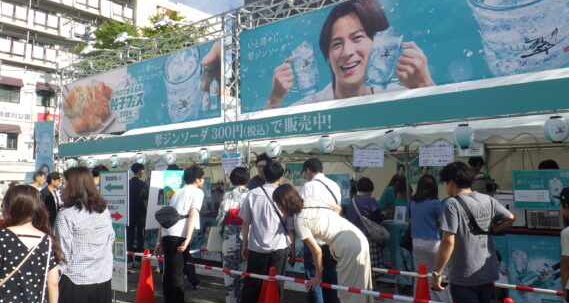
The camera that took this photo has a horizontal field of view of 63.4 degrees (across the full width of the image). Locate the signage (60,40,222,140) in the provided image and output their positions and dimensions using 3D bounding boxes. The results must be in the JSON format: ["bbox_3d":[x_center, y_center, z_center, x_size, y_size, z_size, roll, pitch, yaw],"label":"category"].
[{"bbox_3d":[-3.076,-1.039,8.977,5.180,1.260,0.050,-4,-6,37],"label":"signage"}]

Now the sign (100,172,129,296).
[{"bbox_3d":[-1.904,0.893,5.150,0.510,1.355,0.030,-3,-5,32],"label":"sign"}]

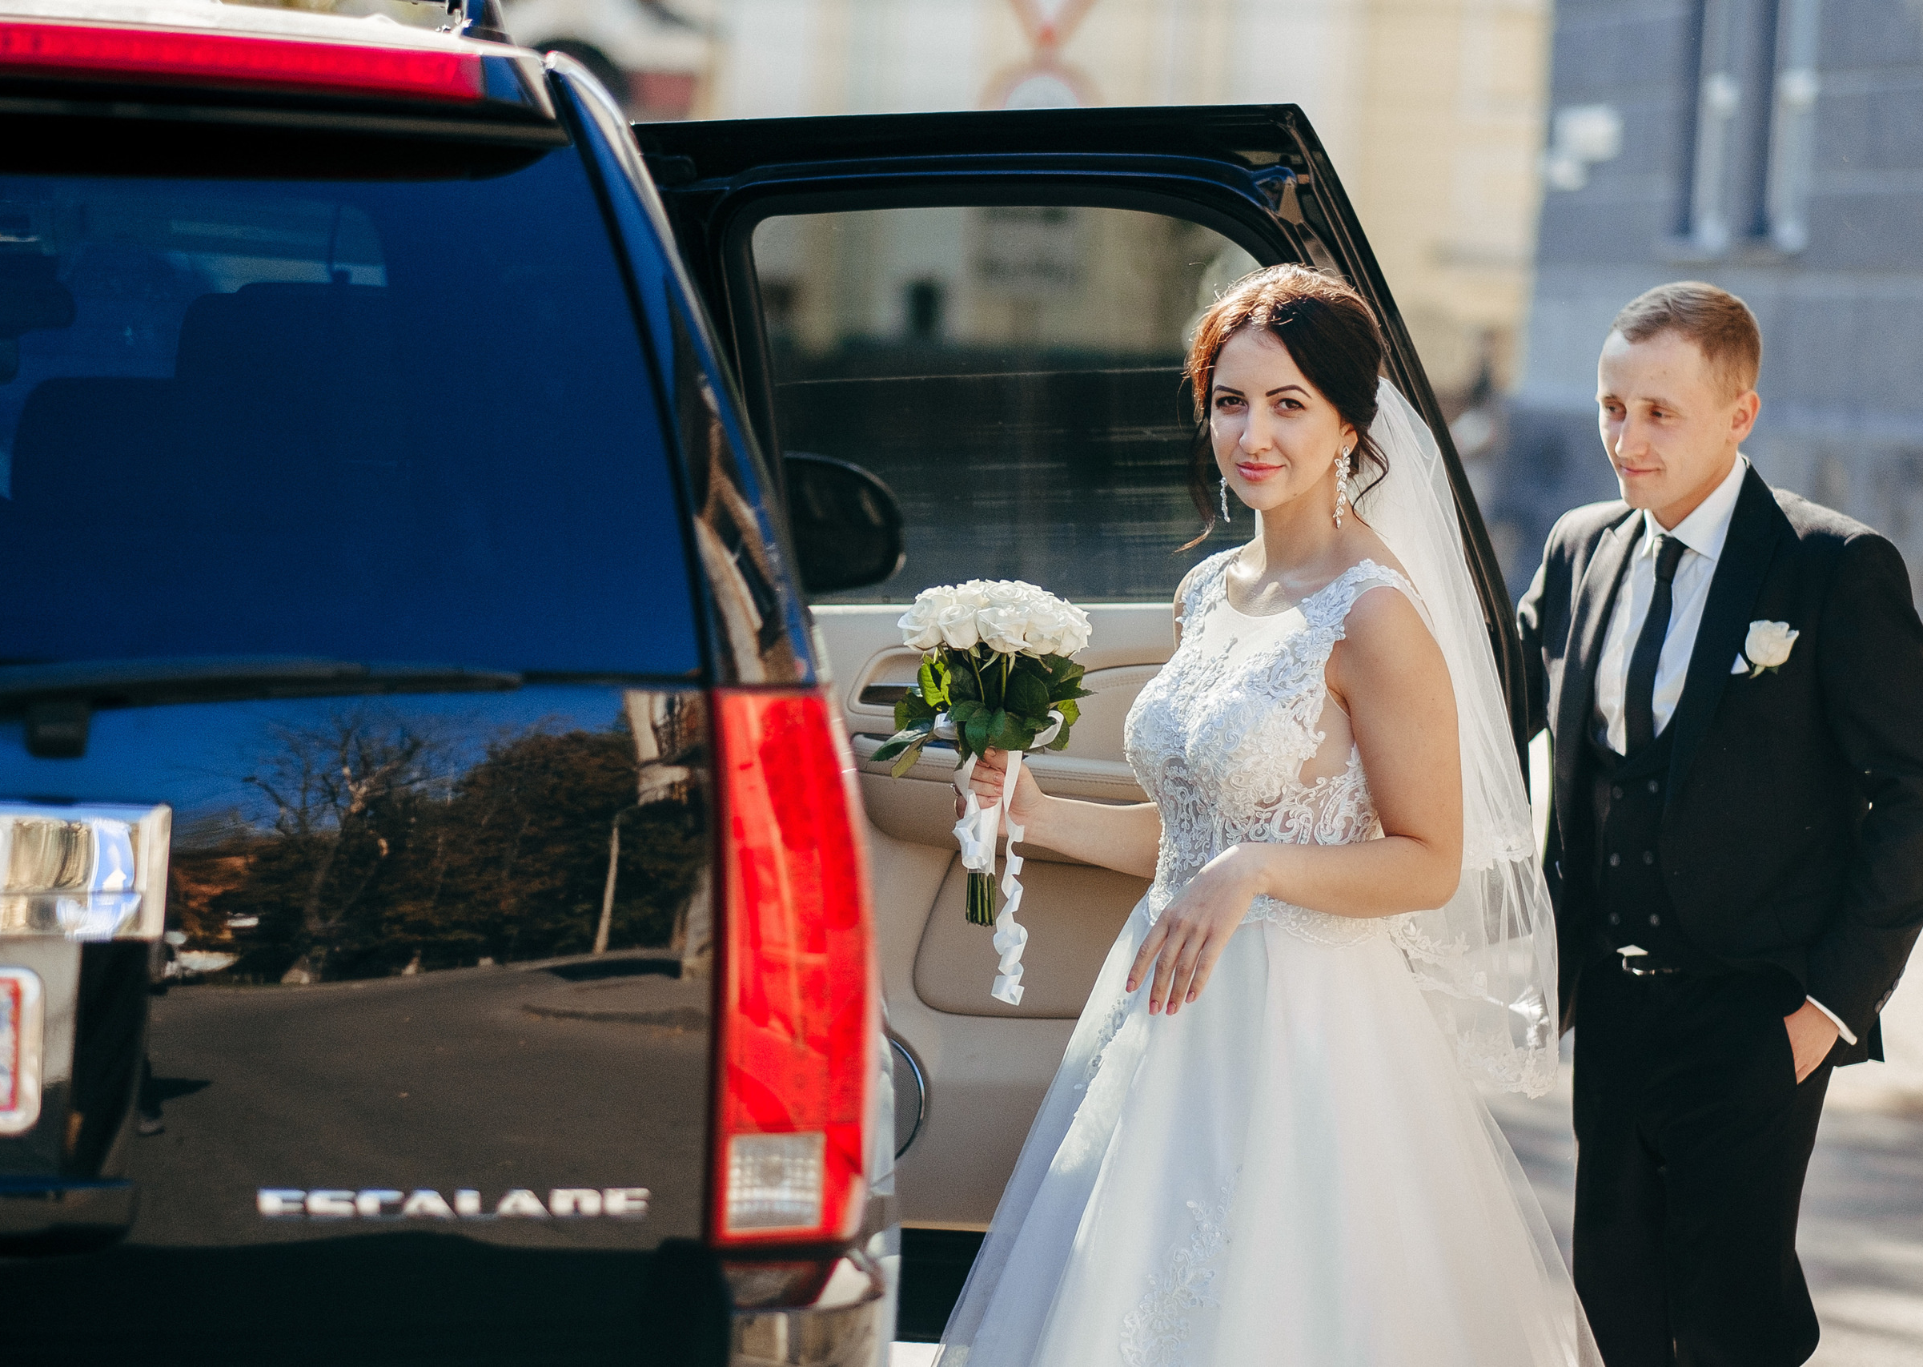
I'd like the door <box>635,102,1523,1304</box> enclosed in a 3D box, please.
[{"bbox_3d":[0.145,0.070,5.360,1.000,1.390,0.270,2,3,21],"label":"door"}]

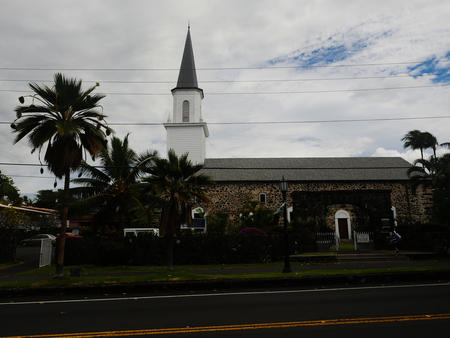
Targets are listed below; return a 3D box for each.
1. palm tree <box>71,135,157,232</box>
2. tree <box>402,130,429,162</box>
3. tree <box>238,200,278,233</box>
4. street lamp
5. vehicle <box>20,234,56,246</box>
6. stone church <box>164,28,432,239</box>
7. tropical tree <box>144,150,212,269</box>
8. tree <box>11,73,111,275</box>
[{"bbox_3d":[-7.500,1.467,21.086,5.800,7.800,5.600,0,-10,0],"label":"palm tree"},{"bbox_3d":[35.700,2.015,58.614,5.000,19.400,5.000,0,-10,0],"label":"tree"},{"bbox_3d":[2.000,3.571,19.679,2.700,3.150,2.500,0,-10,0],"label":"tree"},{"bbox_3d":[2.500,2.167,12.515,0.460,3.800,0.460,0,-10,0],"label":"street lamp"},{"bbox_3d":[-20.700,7.870,34.646,4.400,1.450,1.800,1,-11,-6],"label":"vehicle"},{"bbox_3d":[8.750,-6.541,49.216,36.600,34.400,15.200,0,-10,0],"label":"stone church"},{"bbox_3d":[-2.050,1.669,13.726,3.000,5.080,3.000,0,-10,0],"label":"tropical tree"},{"bbox_3d":[-6.750,-0.072,12.726,4.100,8.220,4.000,0,-10,0],"label":"tree"}]

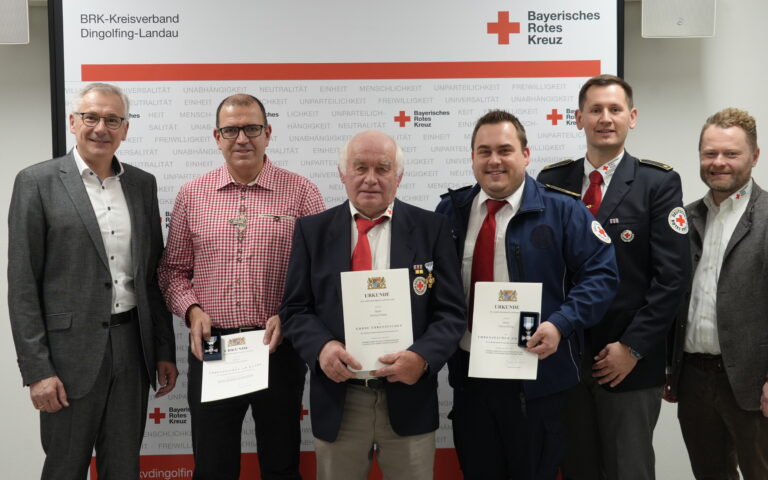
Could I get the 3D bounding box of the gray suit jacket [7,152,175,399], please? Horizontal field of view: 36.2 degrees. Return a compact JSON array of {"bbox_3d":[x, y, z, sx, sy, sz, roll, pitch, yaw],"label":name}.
[{"bbox_3d":[-0.950,0.105,3.820,0.550,0.780,0.330,-3,4,-35],"label":"gray suit jacket"}]

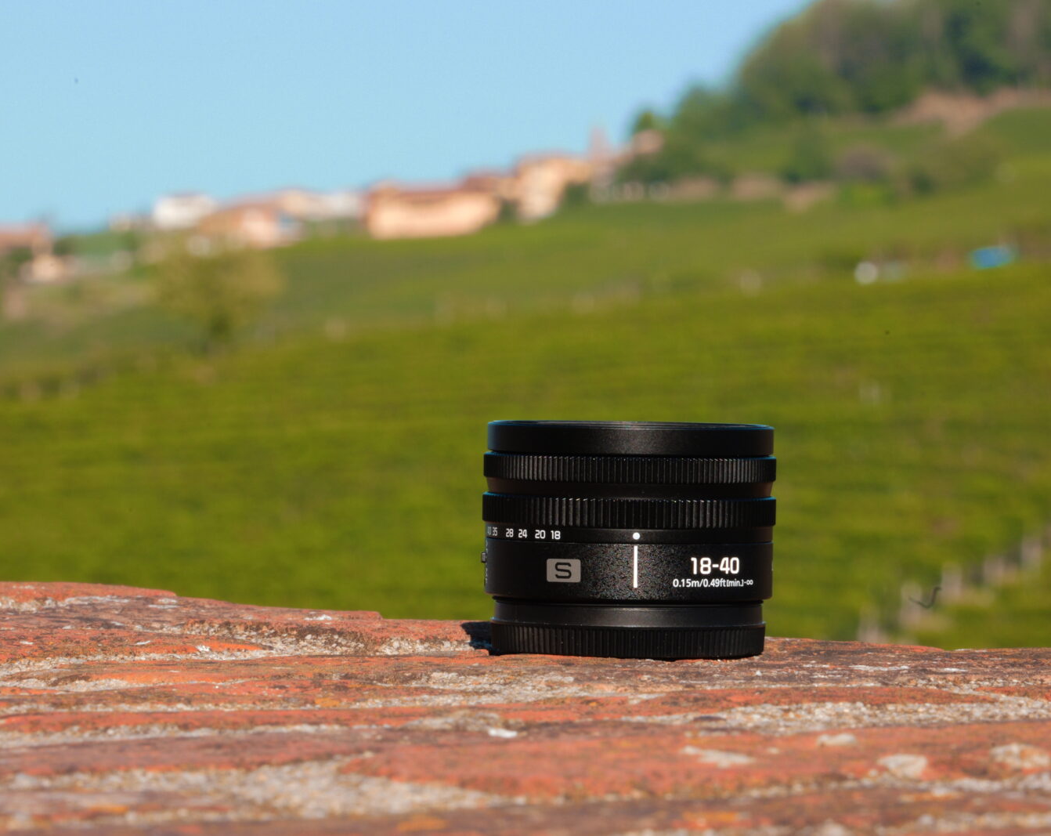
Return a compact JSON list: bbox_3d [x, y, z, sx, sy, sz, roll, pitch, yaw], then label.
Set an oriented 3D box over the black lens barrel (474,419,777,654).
[{"bbox_3d":[0.024,0.028,1.605,0.068,0.052,0.068,1,1,-2],"label":"black lens barrel"}]

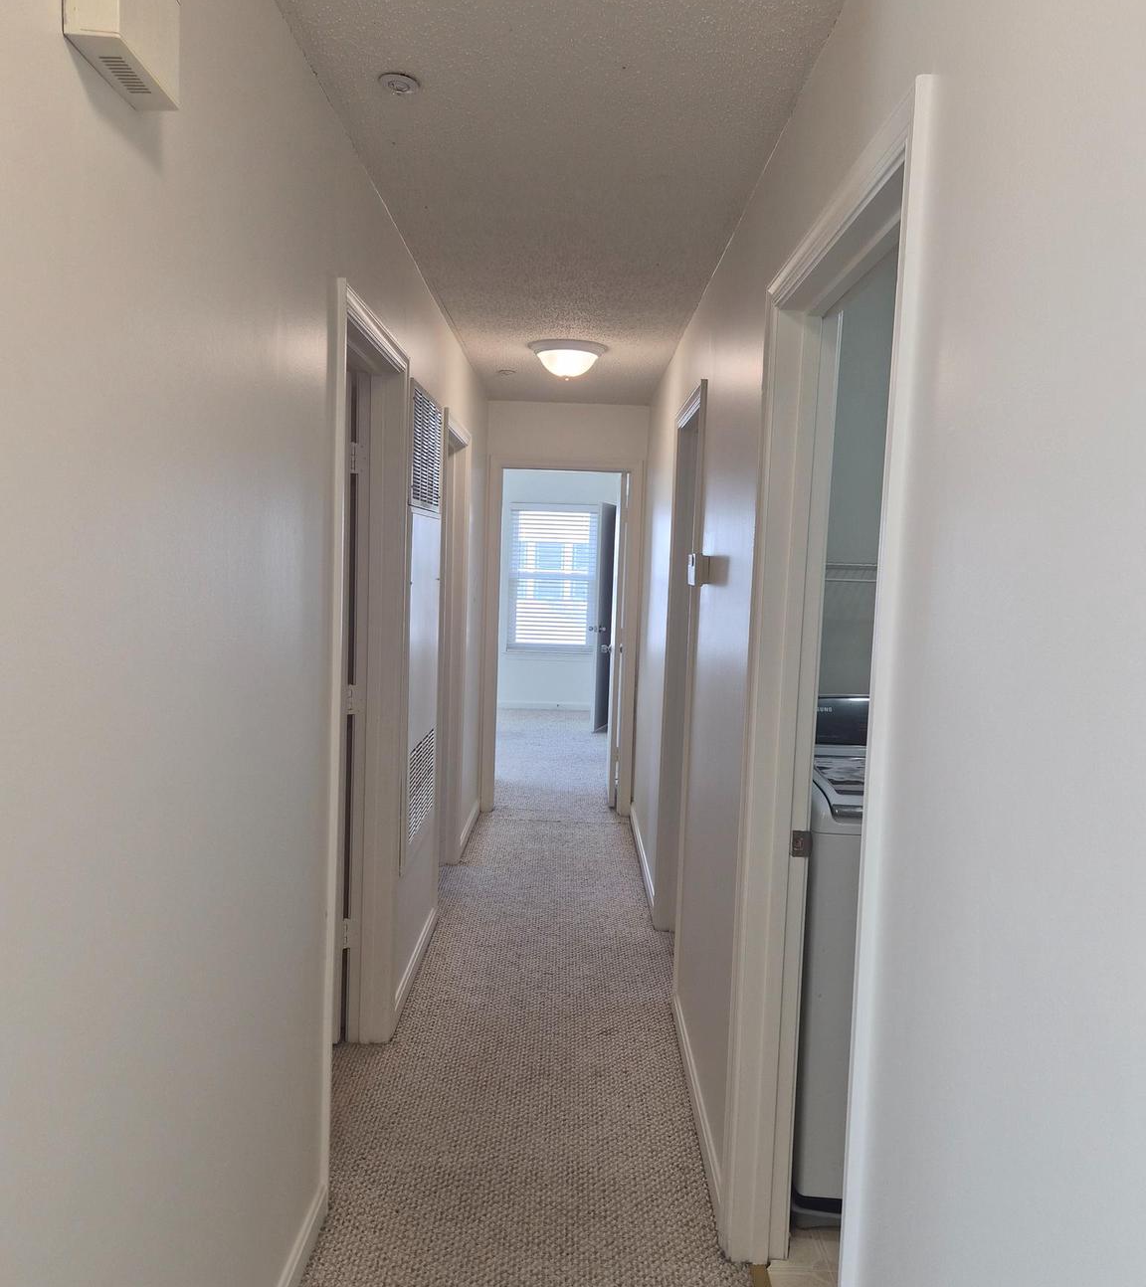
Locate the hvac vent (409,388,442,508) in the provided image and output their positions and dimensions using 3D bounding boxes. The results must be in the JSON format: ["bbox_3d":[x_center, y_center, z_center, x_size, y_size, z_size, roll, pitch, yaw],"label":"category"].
[{"bbox_3d":[-0.506,-0.662,3.539,0.022,0.385,0.700,2,5,0],"label":"hvac vent"}]

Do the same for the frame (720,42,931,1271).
[{"bbox_3d":[0.442,0.348,1.748,0.145,2.115,0.930,2,5,0],"label":"frame"}]

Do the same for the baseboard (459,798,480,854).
[{"bbox_3d":[-0.568,1.004,5.590,0.015,0.112,0.980,2,5,0],"label":"baseboard"}]

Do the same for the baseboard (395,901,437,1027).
[{"bbox_3d":[-0.572,1.159,3.687,0.015,0.112,0.920,2,5,0],"label":"baseboard"}]

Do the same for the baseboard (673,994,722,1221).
[{"bbox_3d":[0.345,1.260,2.841,0.015,0.112,1.100,2,5,0],"label":"baseboard"}]

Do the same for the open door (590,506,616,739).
[{"bbox_3d":[0.311,-0.237,9.351,0.045,2.030,0.700,3,5,16],"label":"open door"}]

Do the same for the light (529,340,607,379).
[{"bbox_3d":[-0.022,-1.191,4.323,0.333,0.129,0.333,2,5,0],"label":"light"}]

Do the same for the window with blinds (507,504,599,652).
[{"bbox_3d":[-0.207,-0.660,10.311,0.880,1.500,0.080,2,5,0],"label":"window with blinds"}]

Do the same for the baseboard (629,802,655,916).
[{"bbox_3d":[0.349,1.072,5.153,0.015,0.112,1.820,2,5,0],"label":"baseboard"}]

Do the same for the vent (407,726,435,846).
[{"bbox_3d":[-0.549,0.509,3.694,0.022,0.330,0.620,2,5,0],"label":"vent"}]

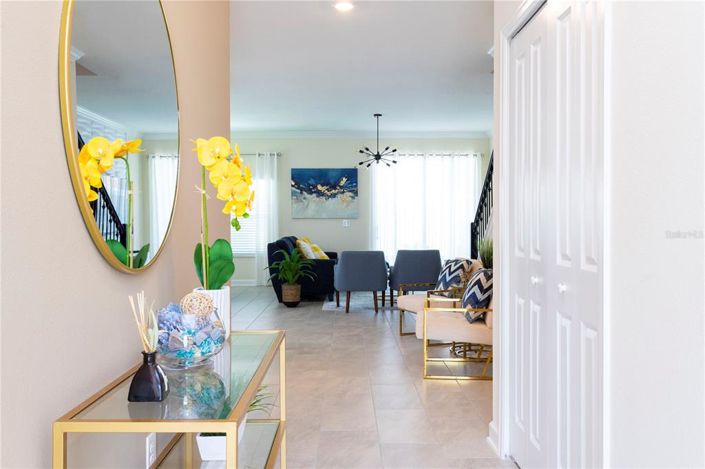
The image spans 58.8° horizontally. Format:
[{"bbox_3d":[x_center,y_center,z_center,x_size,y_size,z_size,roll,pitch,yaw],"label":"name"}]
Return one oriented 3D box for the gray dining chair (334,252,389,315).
[{"bbox_3d":[0.119,0.596,8.270,0.710,0.790,0.720,0,1,-1],"label":"gray dining chair"}]

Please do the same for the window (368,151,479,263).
[{"bbox_3d":[1.310,-0.380,11.280,1.990,2.200,0.120,0,1,0],"label":"window"}]

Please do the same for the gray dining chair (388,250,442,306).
[{"bbox_3d":[0.845,0.590,8.200,0.710,0.800,0.680,0,1,-1],"label":"gray dining chair"}]

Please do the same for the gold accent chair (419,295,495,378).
[{"bbox_3d":[0.852,0.661,4.870,0.720,0.790,0.640,0,1,8],"label":"gold accent chair"}]

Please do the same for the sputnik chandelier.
[{"bbox_3d":[0.393,-1.440,9.650,0.610,0.810,0.600,0,1,-1],"label":"sputnik chandelier"}]

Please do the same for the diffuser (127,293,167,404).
[{"bbox_3d":[-0.452,0.243,1.375,0.082,0.235,0.080,0,1,-1],"label":"diffuser"}]

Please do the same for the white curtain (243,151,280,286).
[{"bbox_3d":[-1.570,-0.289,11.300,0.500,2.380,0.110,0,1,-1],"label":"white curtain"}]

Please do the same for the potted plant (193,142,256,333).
[{"bbox_3d":[-0.436,0.008,2.110,0.210,0.675,0.180,0,1,-1],"label":"potted plant"}]

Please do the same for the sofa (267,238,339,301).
[{"bbox_3d":[-0.740,0.507,10.000,0.950,0.900,2.000,0,1,-1],"label":"sofa"}]

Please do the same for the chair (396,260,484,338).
[{"bbox_3d":[0.885,0.637,6.160,0.720,0.790,0.640,0,1,-17],"label":"chair"}]

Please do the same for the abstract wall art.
[{"bbox_3d":[-0.502,-0.733,11.300,1.210,0.915,0.040,0,1,0],"label":"abstract wall art"}]

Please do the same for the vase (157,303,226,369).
[{"bbox_3d":[-0.458,0.284,1.760,0.205,0.175,0.205,0,1,0],"label":"vase"}]

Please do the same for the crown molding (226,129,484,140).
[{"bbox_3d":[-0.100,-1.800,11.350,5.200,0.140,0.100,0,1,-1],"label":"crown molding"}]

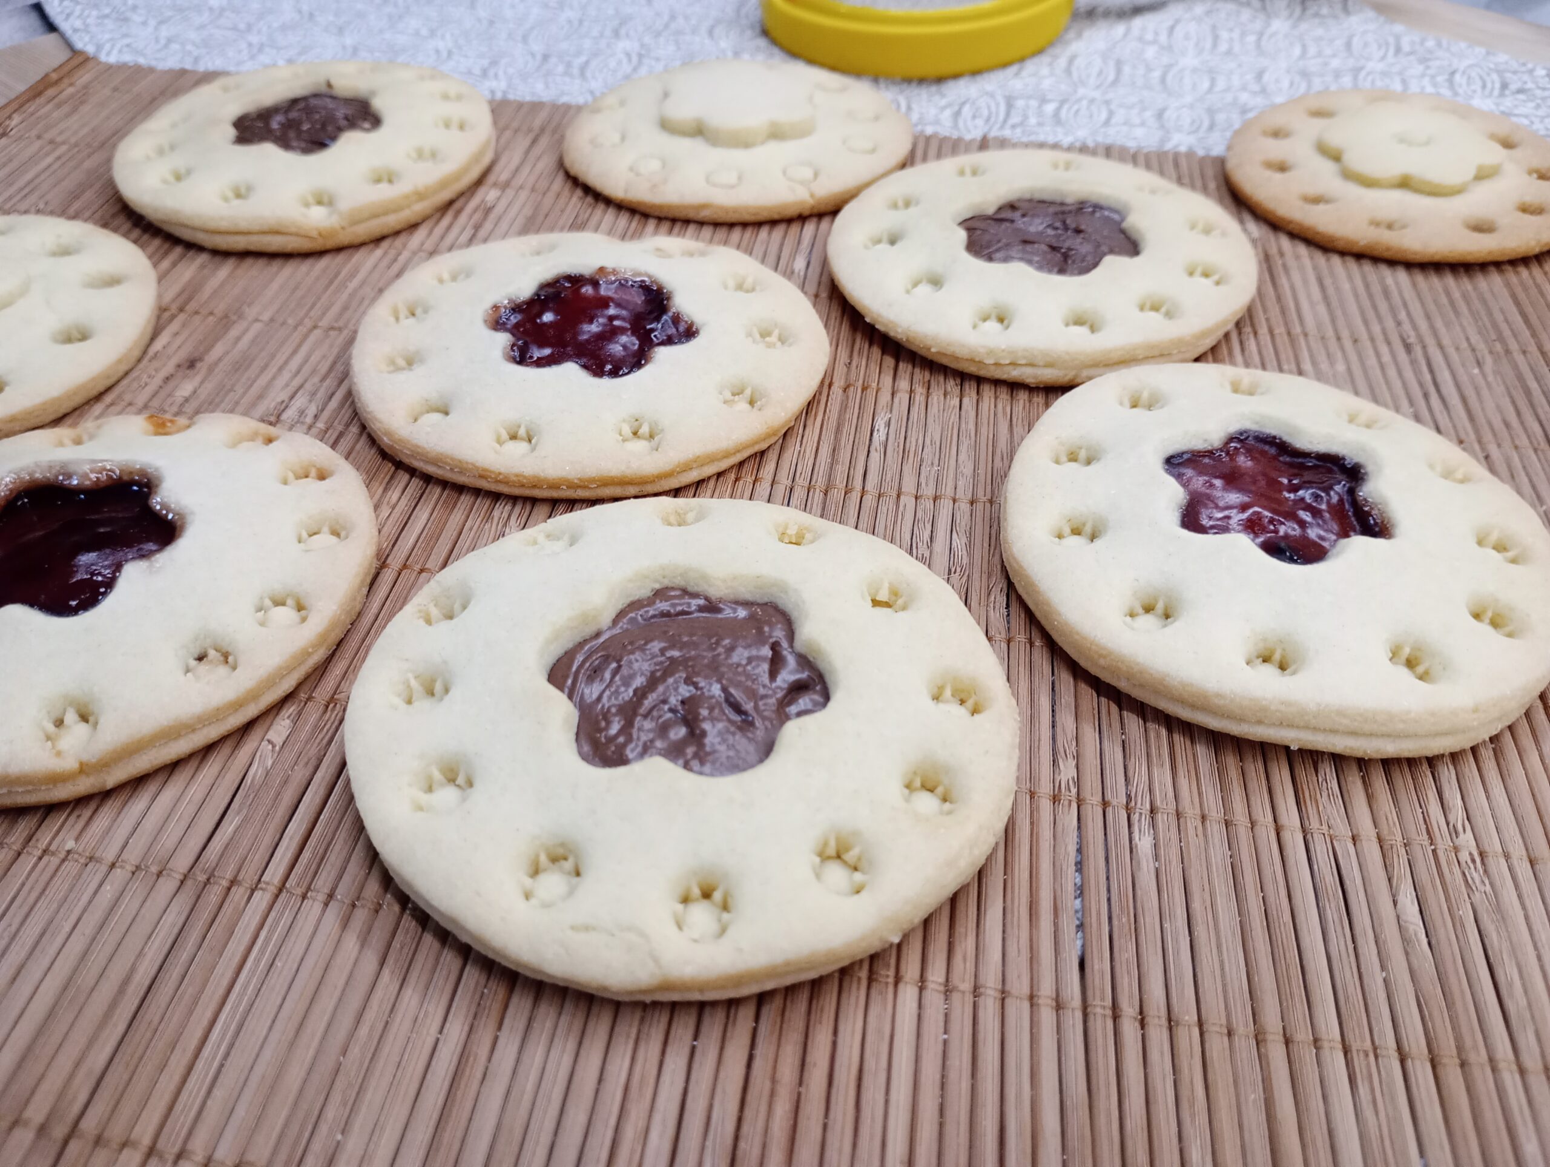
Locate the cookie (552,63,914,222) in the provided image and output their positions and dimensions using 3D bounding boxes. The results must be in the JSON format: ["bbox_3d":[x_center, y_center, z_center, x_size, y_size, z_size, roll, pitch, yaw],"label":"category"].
[{"bbox_3d":[-0.008,-0.106,0.291,0.082,0.009,0.082,0,42,0],"label":"cookie"}]

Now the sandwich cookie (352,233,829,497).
[{"bbox_3d":[-0.032,-0.043,0.223,0.083,0.008,0.083,0,42,0],"label":"sandwich cookie"}]

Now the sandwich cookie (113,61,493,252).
[{"bbox_3d":[-0.103,-0.098,0.280,0.082,0.009,0.082,0,42,0],"label":"sandwich cookie"}]

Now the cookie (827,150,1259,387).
[{"bbox_3d":[0.052,-0.065,0.247,0.082,0.009,0.082,0,42,0],"label":"cookie"}]

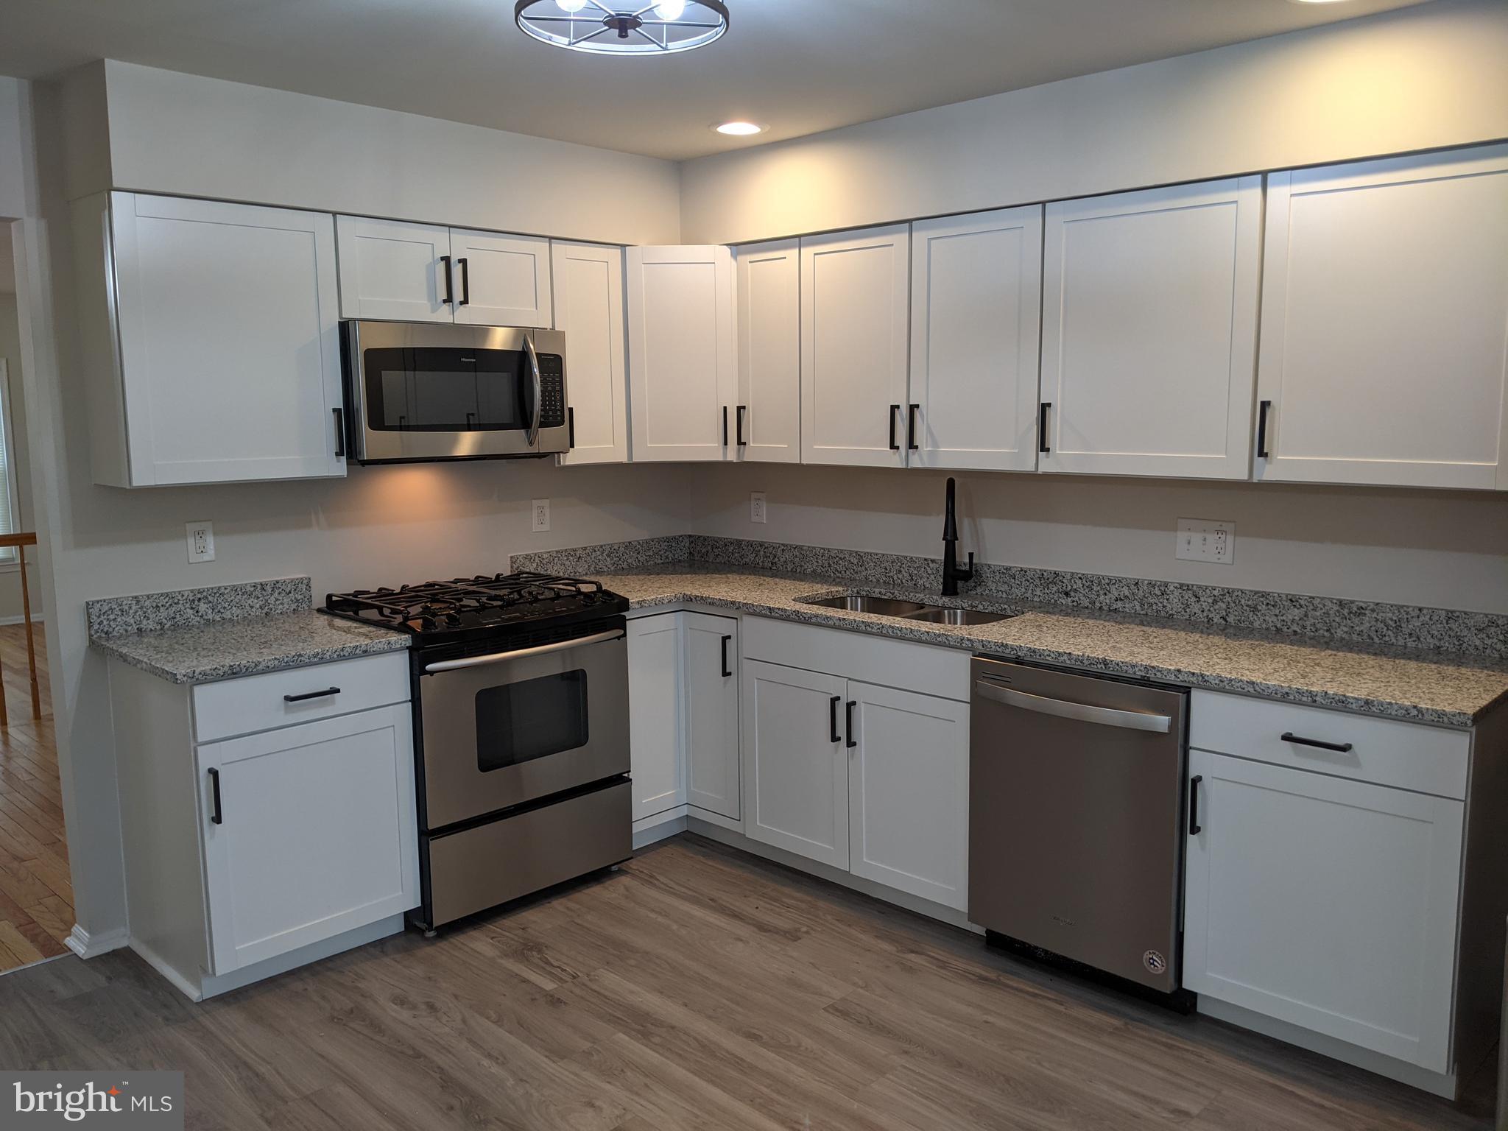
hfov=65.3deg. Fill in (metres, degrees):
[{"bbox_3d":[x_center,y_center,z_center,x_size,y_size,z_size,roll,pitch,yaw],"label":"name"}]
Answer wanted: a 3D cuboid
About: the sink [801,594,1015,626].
[{"bbox_3d":[0.499,0.251,3.828,0.790,0.200,0.425,7,11,44],"label":"sink"}]

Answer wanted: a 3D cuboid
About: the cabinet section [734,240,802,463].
[{"bbox_3d":[0.159,-0.748,4.188,0.305,0.757,0.327,7,11,44],"label":"cabinet section"}]

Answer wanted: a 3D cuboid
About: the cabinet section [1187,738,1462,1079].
[{"bbox_3d":[1.479,0.734,2.892,0.590,0.614,0.625,7,11,44],"label":"cabinet section"}]

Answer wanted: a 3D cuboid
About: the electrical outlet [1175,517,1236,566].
[{"bbox_3d":[1.317,-0.070,3.434,0.167,0.118,0.012,7,11,44],"label":"electrical outlet"}]

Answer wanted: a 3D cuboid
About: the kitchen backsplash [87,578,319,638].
[{"bbox_3d":[-1.649,0.122,3.544,0.020,0.107,0.652,7,11,44],"label":"kitchen backsplash"}]

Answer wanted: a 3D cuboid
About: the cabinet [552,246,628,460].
[{"bbox_3d":[-0.685,-0.749,4.214,0.325,0.761,0.305,7,11,44],"label":"cabinet"}]

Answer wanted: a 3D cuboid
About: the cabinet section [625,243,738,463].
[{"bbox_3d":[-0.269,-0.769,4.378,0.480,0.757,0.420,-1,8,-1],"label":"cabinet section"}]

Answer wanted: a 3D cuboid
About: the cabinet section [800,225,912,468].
[{"bbox_3d":[0.433,-0.715,3.926,0.455,0.757,0.327,7,11,44],"label":"cabinet section"}]

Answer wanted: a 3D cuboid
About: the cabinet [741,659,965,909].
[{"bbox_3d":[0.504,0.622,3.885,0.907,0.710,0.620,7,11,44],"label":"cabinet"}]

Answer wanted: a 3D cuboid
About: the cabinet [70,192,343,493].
[{"bbox_3d":[-1.539,-0.625,3.361,0.326,0.764,0.603,7,11,44],"label":"cabinet"}]

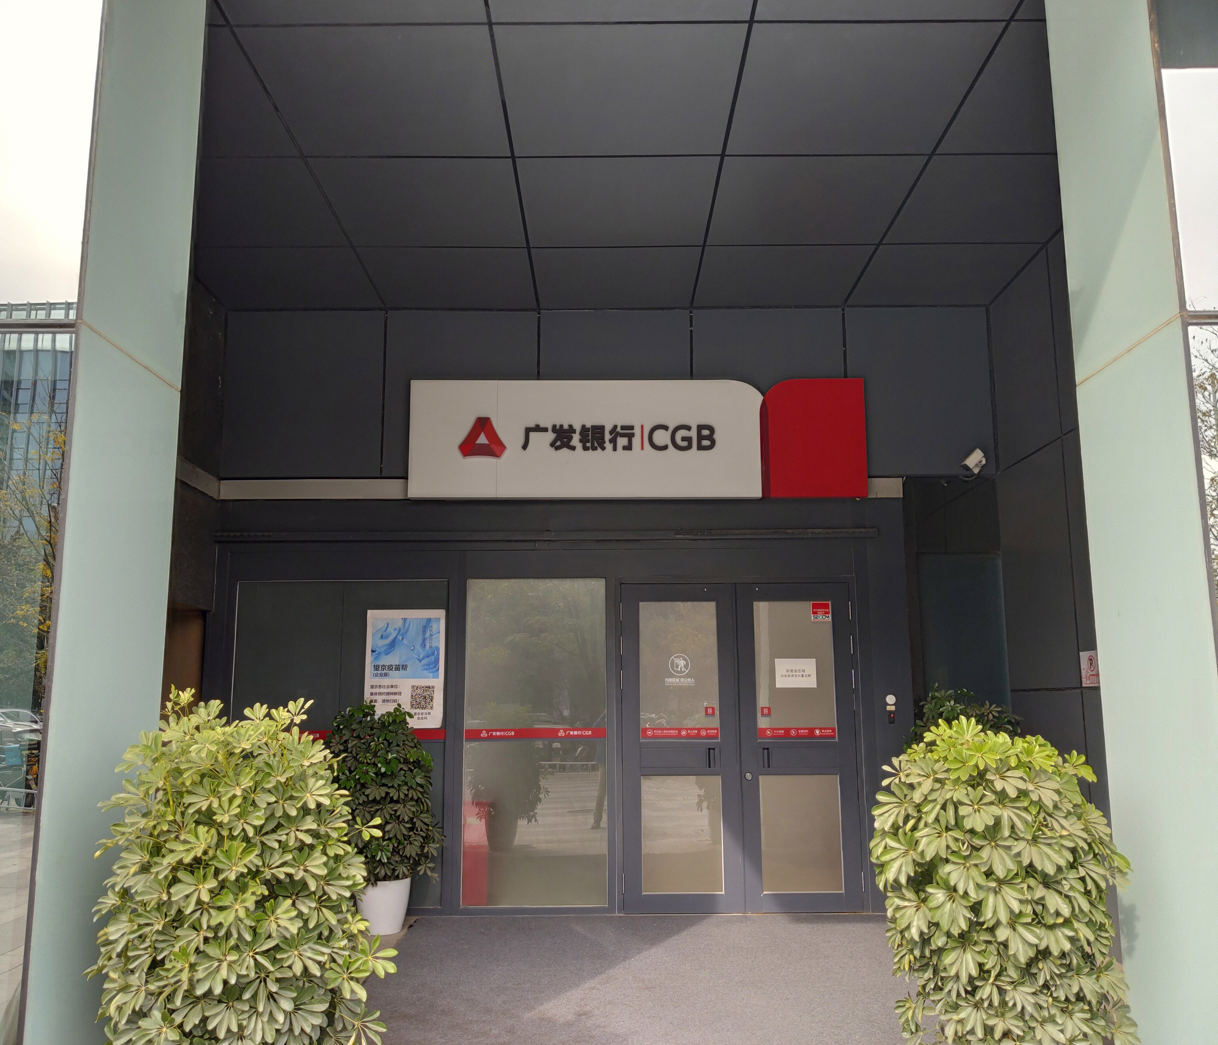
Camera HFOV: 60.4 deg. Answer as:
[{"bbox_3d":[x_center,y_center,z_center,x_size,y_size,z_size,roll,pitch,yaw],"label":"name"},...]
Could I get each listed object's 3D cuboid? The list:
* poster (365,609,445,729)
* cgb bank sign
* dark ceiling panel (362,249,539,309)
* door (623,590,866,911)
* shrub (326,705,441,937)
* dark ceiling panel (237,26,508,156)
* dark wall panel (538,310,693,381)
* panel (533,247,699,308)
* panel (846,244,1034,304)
[{"bbox_3d":[-1.503,1.079,7.705,0.576,0.864,0.010,0,-10,0],"label":"poster"},{"bbox_3d":[0.220,-0.631,7.999,3.467,0.924,0.120,0,-10,0],"label":"cgb bank sign"},{"bbox_3d":[-1.148,-1.803,7.706,1.199,0.040,1.110,0,-10,0],"label":"dark ceiling panel"},{"bbox_3d":[0.954,1.614,7.636,1.708,2.354,0.070,0,-10,0],"label":"door"},{"bbox_3d":[-1.498,1.972,7.040,0.751,1.469,0.751,0,-10,0],"label":"shrub"},{"bbox_3d":[-1.146,-2.216,5.420,1.199,0.040,1.180,0,-10,0],"label":"dark ceiling panel"},{"bbox_3d":[0.058,-1.019,8.150,1.206,1.361,0.040,0,-10,0],"label":"dark wall panel"},{"bbox_3d":[0.054,-1.810,7.709,1.206,0.040,1.110,0,-10,0],"label":"panel"},{"bbox_3d":[2.424,-1.825,7.713,1.136,0.040,1.110,0,-10,0],"label":"panel"}]

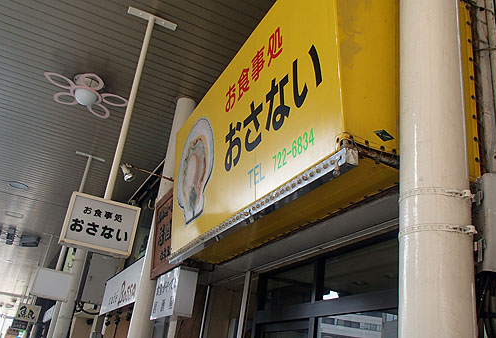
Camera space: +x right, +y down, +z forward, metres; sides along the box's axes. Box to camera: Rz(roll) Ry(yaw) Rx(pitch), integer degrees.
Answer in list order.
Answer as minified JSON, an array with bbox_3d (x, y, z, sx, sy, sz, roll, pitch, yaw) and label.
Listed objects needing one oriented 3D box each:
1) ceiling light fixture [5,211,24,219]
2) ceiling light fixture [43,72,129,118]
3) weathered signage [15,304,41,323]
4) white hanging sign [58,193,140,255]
[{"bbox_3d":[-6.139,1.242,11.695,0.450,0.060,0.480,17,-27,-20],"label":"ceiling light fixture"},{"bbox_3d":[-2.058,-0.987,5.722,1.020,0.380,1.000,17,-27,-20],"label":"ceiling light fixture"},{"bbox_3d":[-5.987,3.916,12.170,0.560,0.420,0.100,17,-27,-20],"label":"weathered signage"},{"bbox_3d":[-1.240,0.489,3.765,0.570,0.440,0.110,17,-27,-20],"label":"white hanging sign"}]

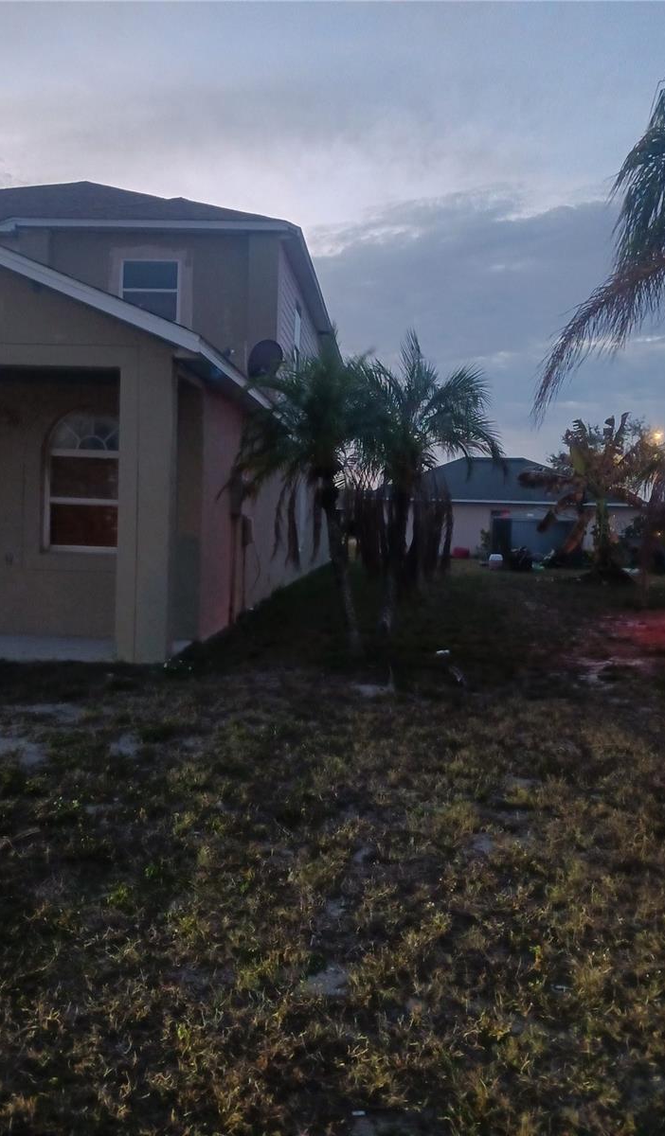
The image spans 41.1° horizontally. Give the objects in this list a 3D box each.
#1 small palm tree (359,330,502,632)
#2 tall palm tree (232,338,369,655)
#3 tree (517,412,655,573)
[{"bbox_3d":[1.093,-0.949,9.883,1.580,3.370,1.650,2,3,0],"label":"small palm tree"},{"bbox_3d":[-0.297,-0.653,8.288,1.280,2.970,1.400,2,3,0],"label":"tall palm tree"},{"bbox_3d":[7.303,-2.088,25.366,3.960,4.540,3.400,2,3,0],"label":"tree"}]

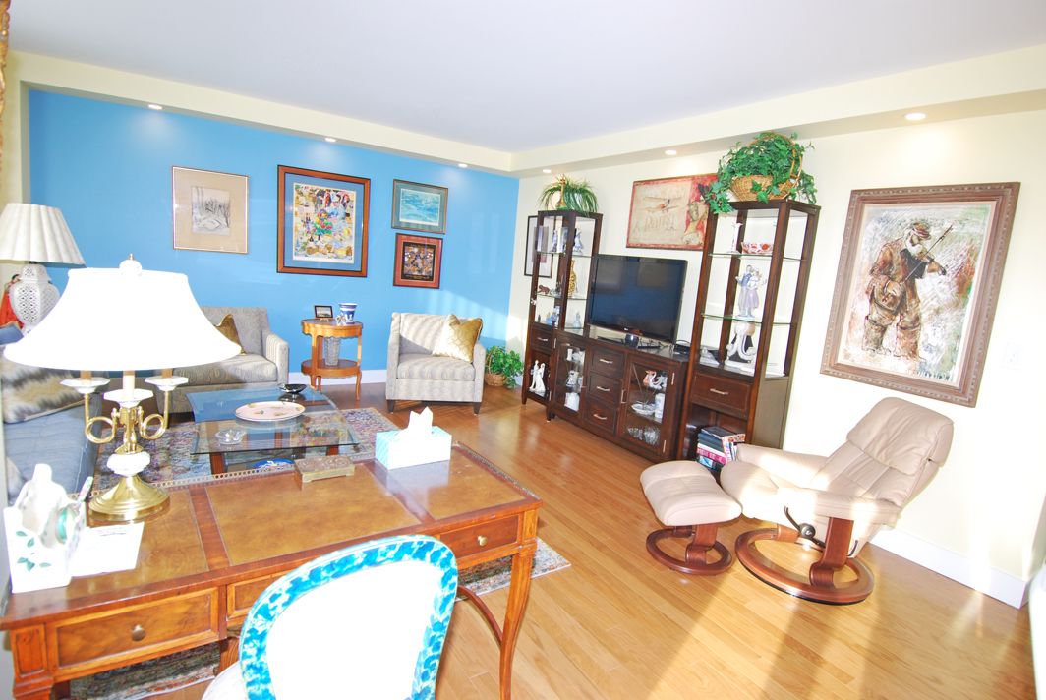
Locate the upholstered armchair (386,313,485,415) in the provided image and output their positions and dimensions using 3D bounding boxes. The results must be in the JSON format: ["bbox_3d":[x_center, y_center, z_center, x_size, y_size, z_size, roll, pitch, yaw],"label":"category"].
[{"bbox_3d":[-0.863,0.112,5.164,0.865,0.840,0.830,3,10,-12],"label":"upholstered armchair"}]

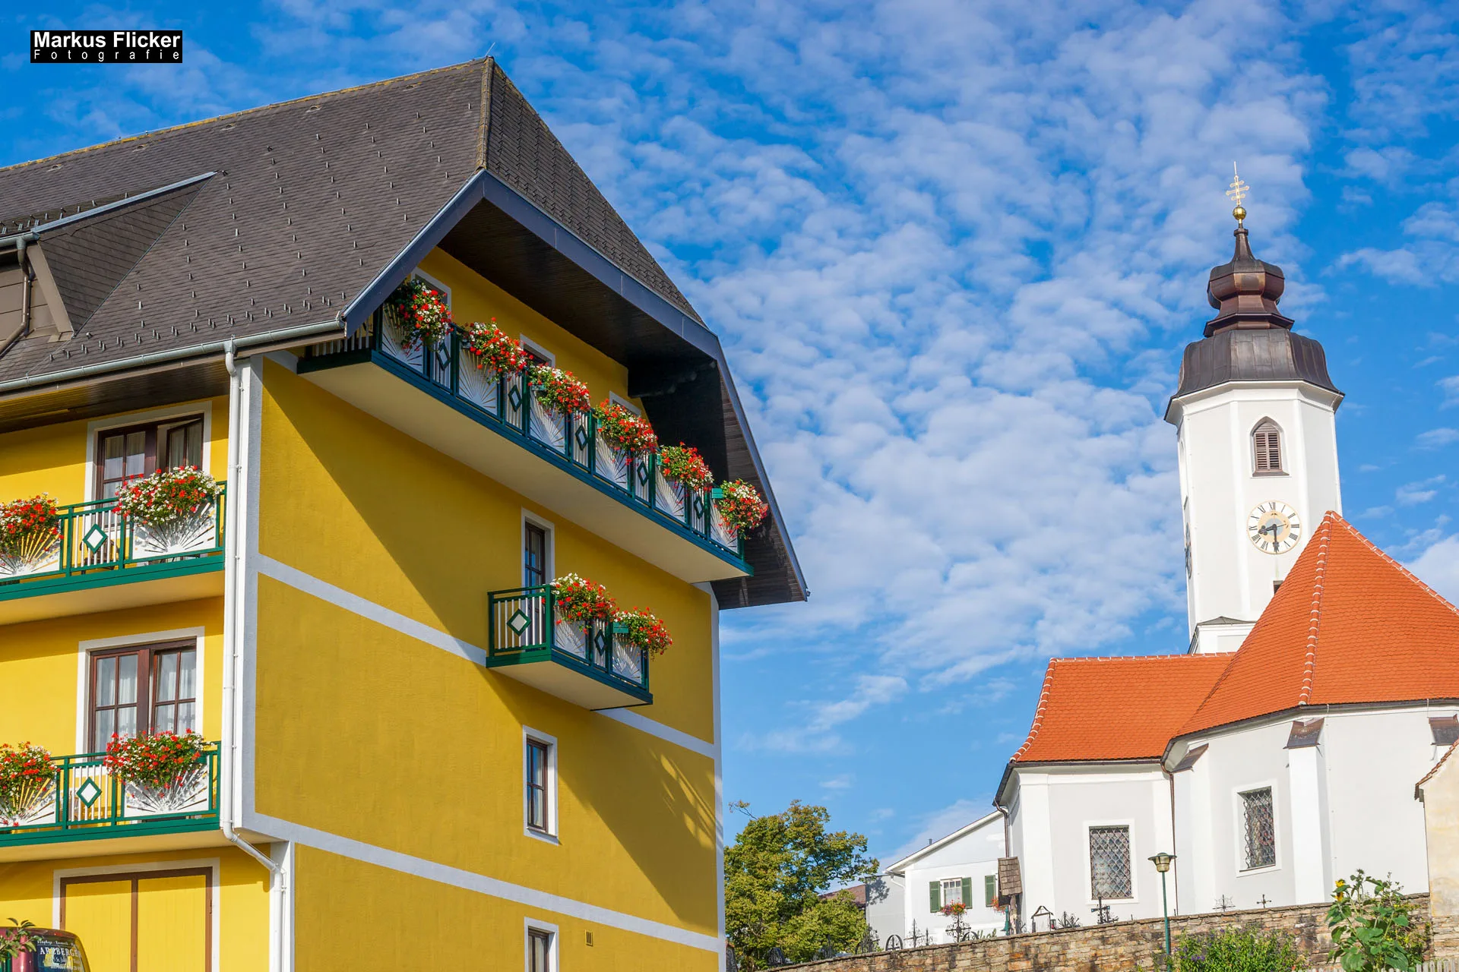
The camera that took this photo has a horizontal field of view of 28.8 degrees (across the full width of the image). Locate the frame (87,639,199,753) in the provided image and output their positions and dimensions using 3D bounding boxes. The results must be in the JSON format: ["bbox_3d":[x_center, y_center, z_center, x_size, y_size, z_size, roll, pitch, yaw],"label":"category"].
[{"bbox_3d":[-7.307,2.684,35.333,1.581,1.442,0.140,-8,-17,21],"label":"frame"}]

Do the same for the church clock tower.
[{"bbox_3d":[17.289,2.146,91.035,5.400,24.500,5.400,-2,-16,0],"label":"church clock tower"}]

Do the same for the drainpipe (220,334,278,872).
[{"bbox_3d":[-5.757,1.437,34.218,0.200,6.474,1.150,-8,-17,21],"label":"drainpipe"}]

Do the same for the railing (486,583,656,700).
[{"bbox_3d":[-2.271,2.376,41.004,0.970,1.080,3.470,-8,-17,21],"label":"railing"}]

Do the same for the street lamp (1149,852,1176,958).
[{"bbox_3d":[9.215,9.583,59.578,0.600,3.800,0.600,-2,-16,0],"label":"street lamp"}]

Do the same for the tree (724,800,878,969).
[{"bbox_3d":[1.823,12.635,85.791,5.900,6.200,5.700,-2,-16,0],"label":"tree"}]

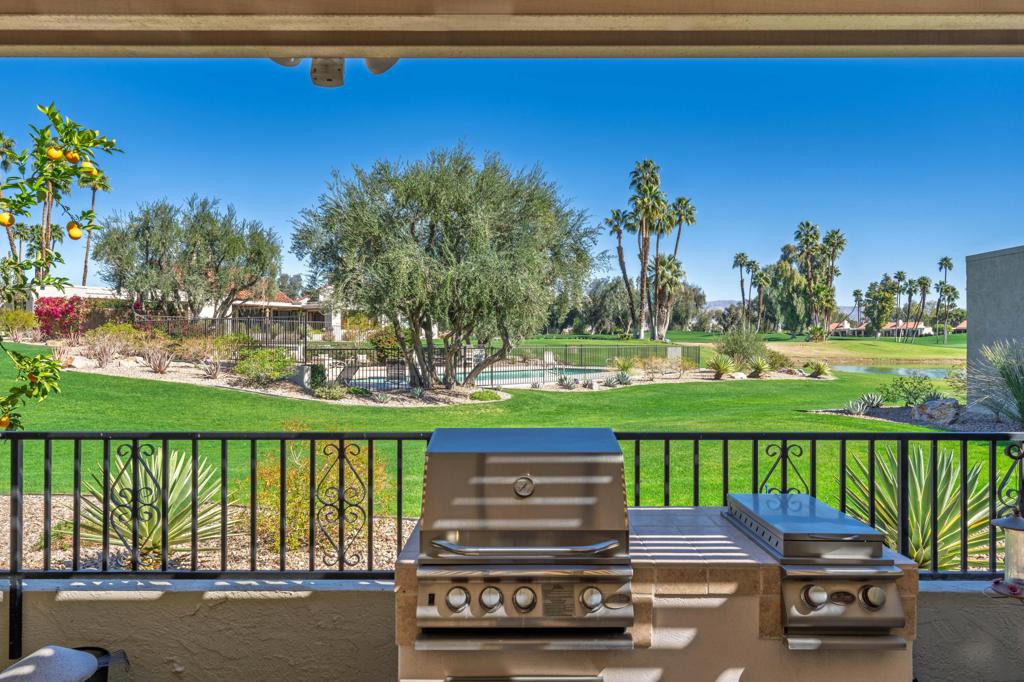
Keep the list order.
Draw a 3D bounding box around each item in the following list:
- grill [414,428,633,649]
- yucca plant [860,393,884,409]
[{"bbox_3d":[0.044,0.671,2.471,0.706,0.653,0.583,0,0,0],"label":"grill"},{"bbox_3d":[9.403,1.552,17.800,0.626,0.417,0.600,0,0,0],"label":"yucca plant"}]

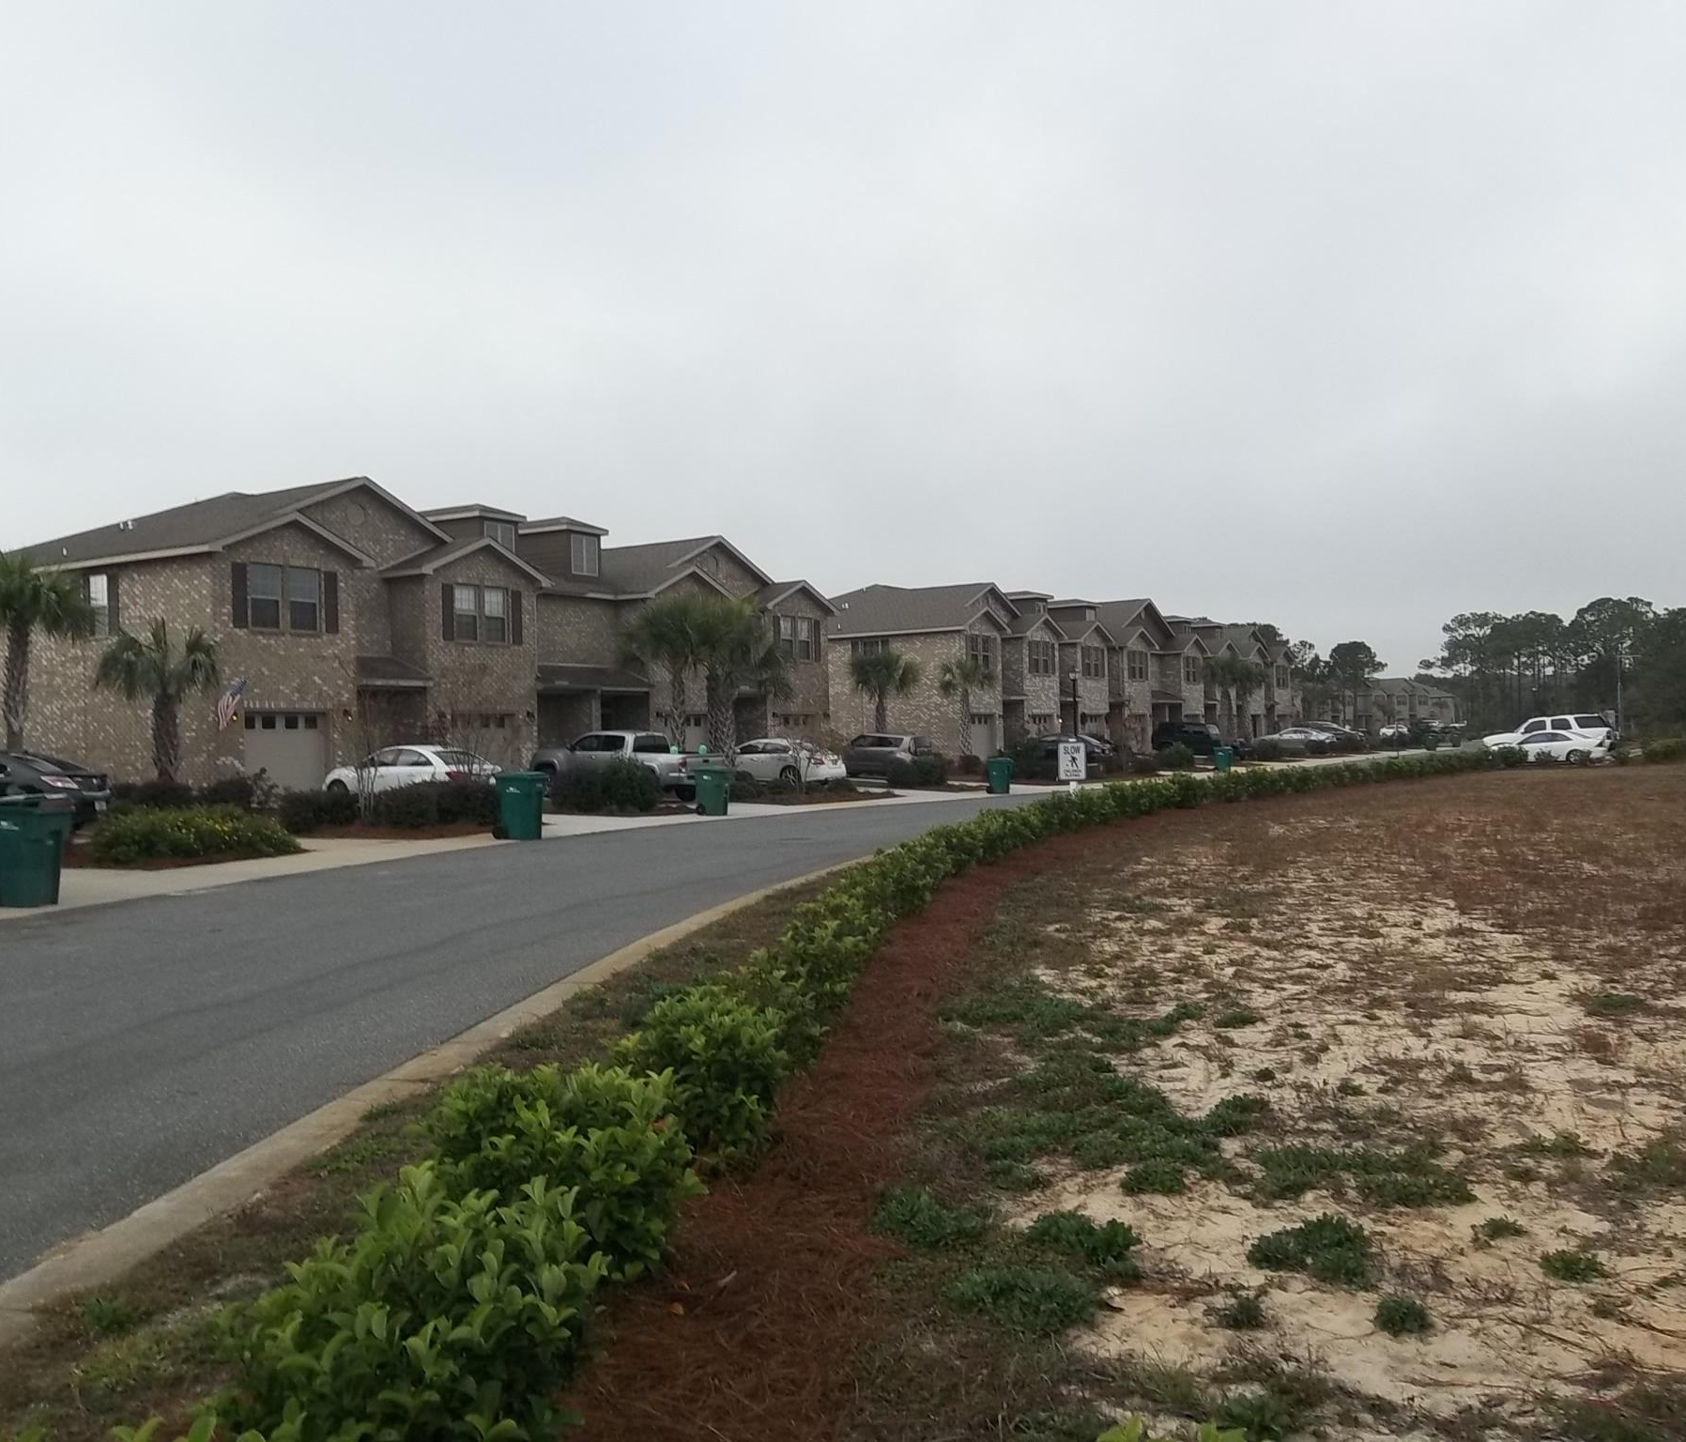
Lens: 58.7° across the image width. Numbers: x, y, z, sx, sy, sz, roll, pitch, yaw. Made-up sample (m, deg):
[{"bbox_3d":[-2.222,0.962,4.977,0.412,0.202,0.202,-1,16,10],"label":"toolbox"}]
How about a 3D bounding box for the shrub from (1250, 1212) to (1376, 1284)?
[{"bbox_3d":[1.368,1.526,4.400,0.360,0.120,0.290,-1,-1,17],"label":"shrub"}]

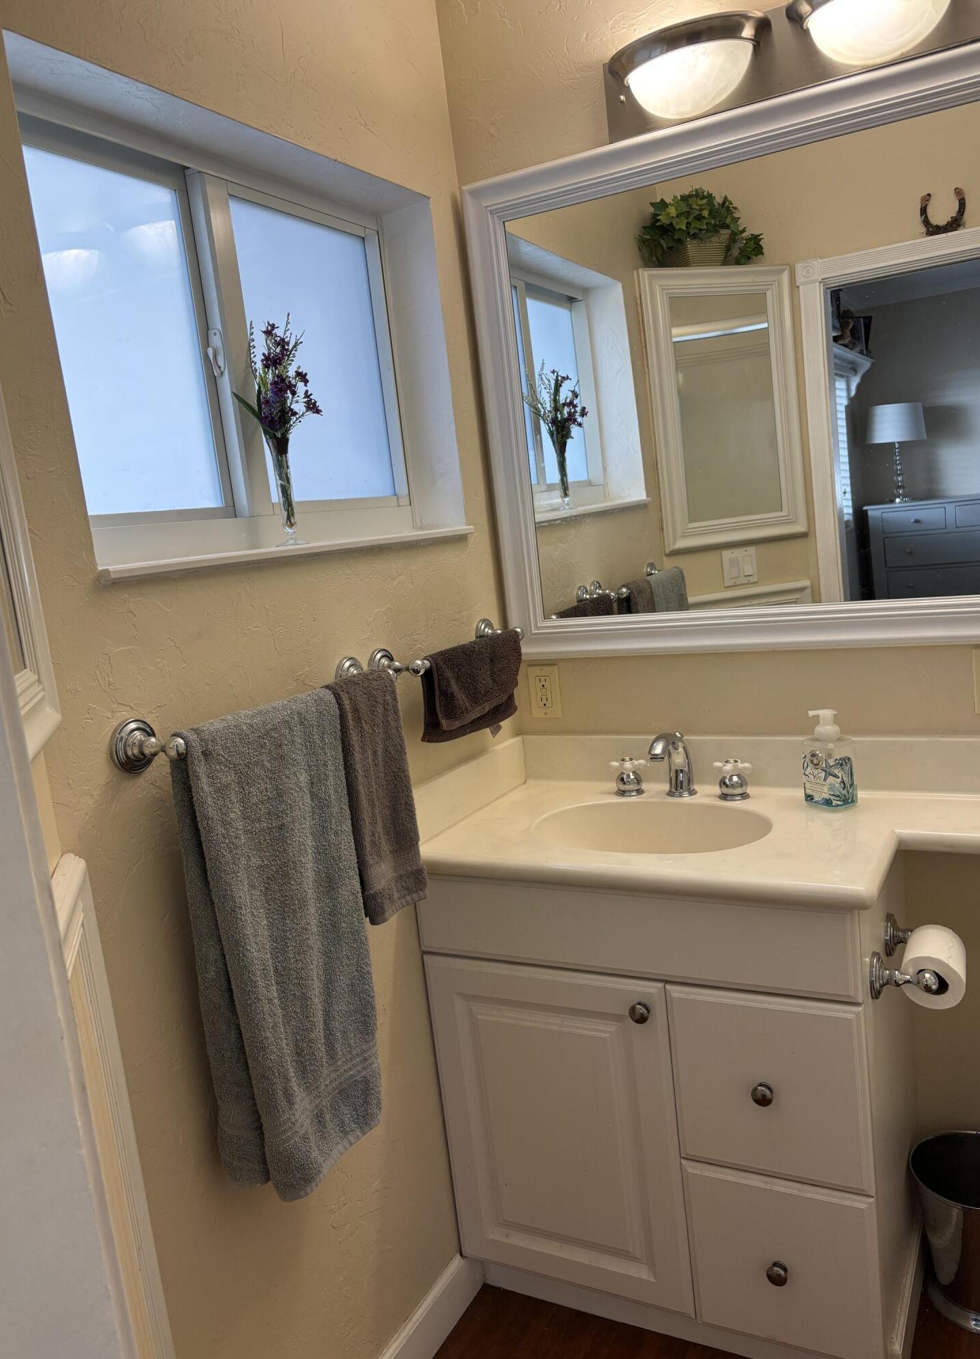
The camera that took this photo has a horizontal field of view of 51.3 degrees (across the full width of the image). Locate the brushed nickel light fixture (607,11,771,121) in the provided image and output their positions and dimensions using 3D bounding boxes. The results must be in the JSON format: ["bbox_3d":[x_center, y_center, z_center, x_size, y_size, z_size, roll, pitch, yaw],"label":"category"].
[{"bbox_3d":[0.324,-1.028,1.727,0.284,0.117,0.115,-1,11,29],"label":"brushed nickel light fixture"}]

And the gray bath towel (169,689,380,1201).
[{"bbox_3d":[-0.284,0.357,1.425,0.072,0.650,0.290,-1,11,29],"label":"gray bath towel"}]

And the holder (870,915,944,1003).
[{"bbox_3d":[0.684,0.449,1.655,0.092,0.070,0.235,-1,11,29],"label":"holder"}]

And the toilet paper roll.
[{"bbox_3d":[0.715,0.458,1.633,0.090,0.090,0.110,-1,11,29],"label":"toilet paper roll"}]

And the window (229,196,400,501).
[{"bbox_3d":[-0.302,-0.575,1.849,0.025,0.497,0.382,-1,11,29],"label":"window"}]

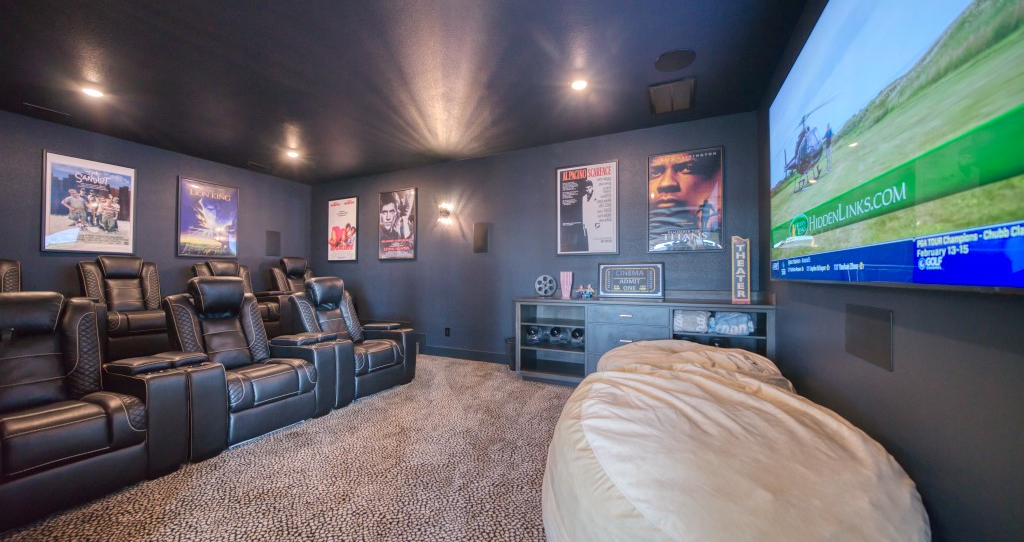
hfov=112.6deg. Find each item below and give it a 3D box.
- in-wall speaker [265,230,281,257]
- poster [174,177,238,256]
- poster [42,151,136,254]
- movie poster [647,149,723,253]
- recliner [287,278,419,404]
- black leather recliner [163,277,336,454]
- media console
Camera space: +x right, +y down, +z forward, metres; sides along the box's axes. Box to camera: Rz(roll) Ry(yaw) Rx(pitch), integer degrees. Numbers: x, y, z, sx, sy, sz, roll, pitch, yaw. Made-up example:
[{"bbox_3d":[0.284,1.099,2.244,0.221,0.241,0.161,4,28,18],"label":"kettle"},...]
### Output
[{"bbox_3d":[-3.853,-0.434,5.531,0.030,0.395,0.225,0,-1,26],"label":"in-wall speaker"},{"bbox_3d":[-4.221,-0.713,4.777,0.030,1.050,0.690,0,-1,26],"label":"poster"},{"bbox_3d":[-4.687,-0.721,3.818,0.030,1.050,0.690,0,-1,26],"label":"poster"},{"bbox_3d":[1.762,-0.704,3.485,0.700,1.050,0.030,0,-1,26],"label":"movie poster"},{"bbox_3d":[-1.730,0.633,3.547,1.009,1.111,0.929,0,-1,26],"label":"recliner"},{"bbox_3d":[-2.140,0.618,2.704,1.009,1.111,0.946,0,-1,26],"label":"black leather recliner"},{"bbox_3d":[1.176,0.746,3.439,2.277,0.906,0.579,0,-1,26],"label":"media console"}]

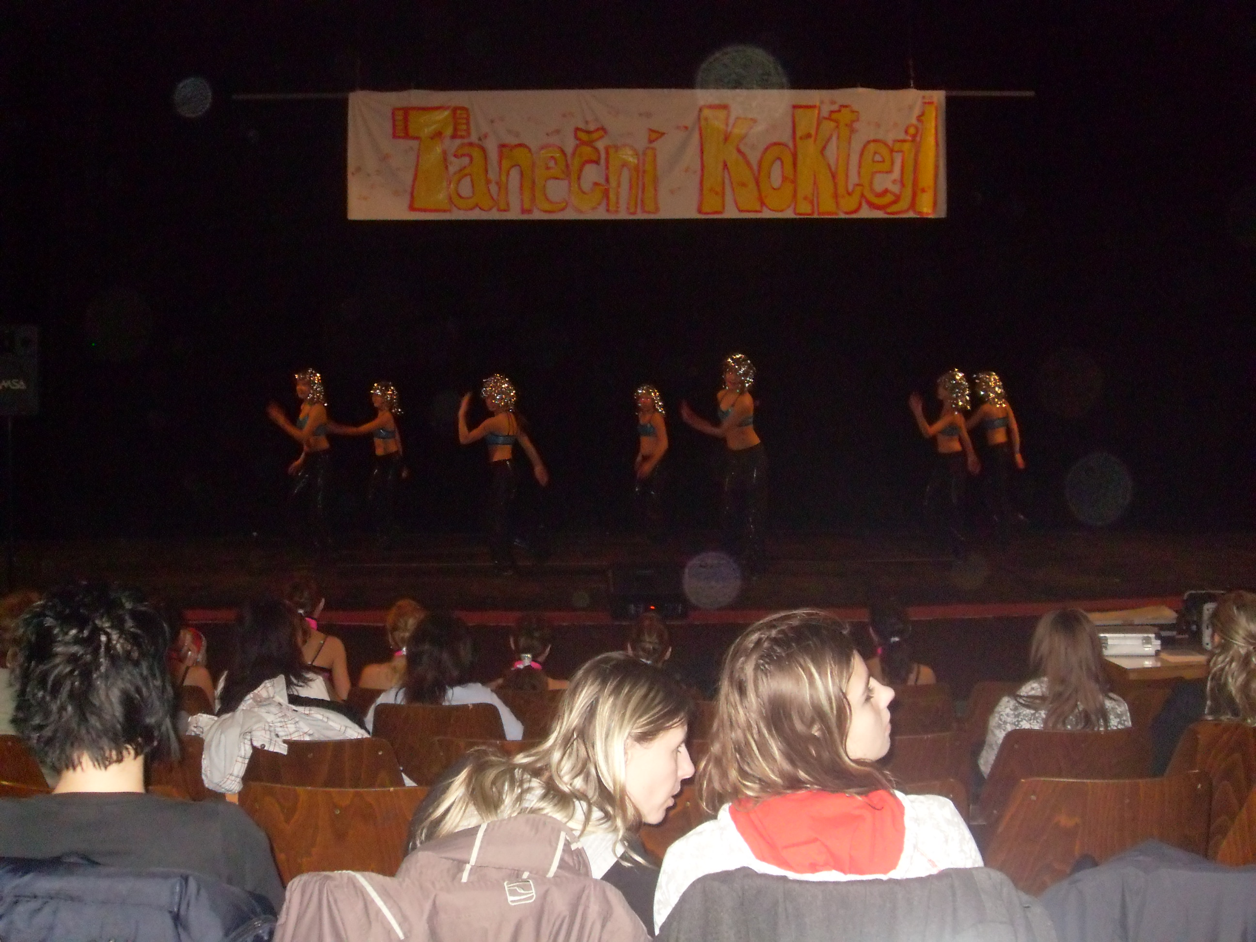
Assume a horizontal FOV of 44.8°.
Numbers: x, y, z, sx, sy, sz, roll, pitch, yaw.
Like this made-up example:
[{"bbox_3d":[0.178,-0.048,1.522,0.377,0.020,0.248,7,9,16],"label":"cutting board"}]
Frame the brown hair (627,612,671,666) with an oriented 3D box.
[{"bbox_3d":[0.078,0.650,5.800,0.175,0.230,0.200,0,0,0],"label":"brown hair"}]

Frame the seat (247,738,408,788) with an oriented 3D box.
[{"bbox_3d":[-0.830,1.150,4.380,0.500,0.860,0.520,0,0,4],"label":"seat"}]

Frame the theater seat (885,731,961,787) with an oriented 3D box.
[{"bbox_3d":[0.690,1.150,4.420,0.500,0.860,0.520,0,0,-7],"label":"theater seat"}]

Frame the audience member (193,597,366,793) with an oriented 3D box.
[{"bbox_3d":[-0.950,0.975,4.500,0.500,1.220,0.740,0,0,5],"label":"audience member"}]

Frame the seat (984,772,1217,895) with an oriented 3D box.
[{"bbox_3d":[0.940,1.060,3.370,0.500,0.860,0.520,0,0,-14],"label":"seat"}]

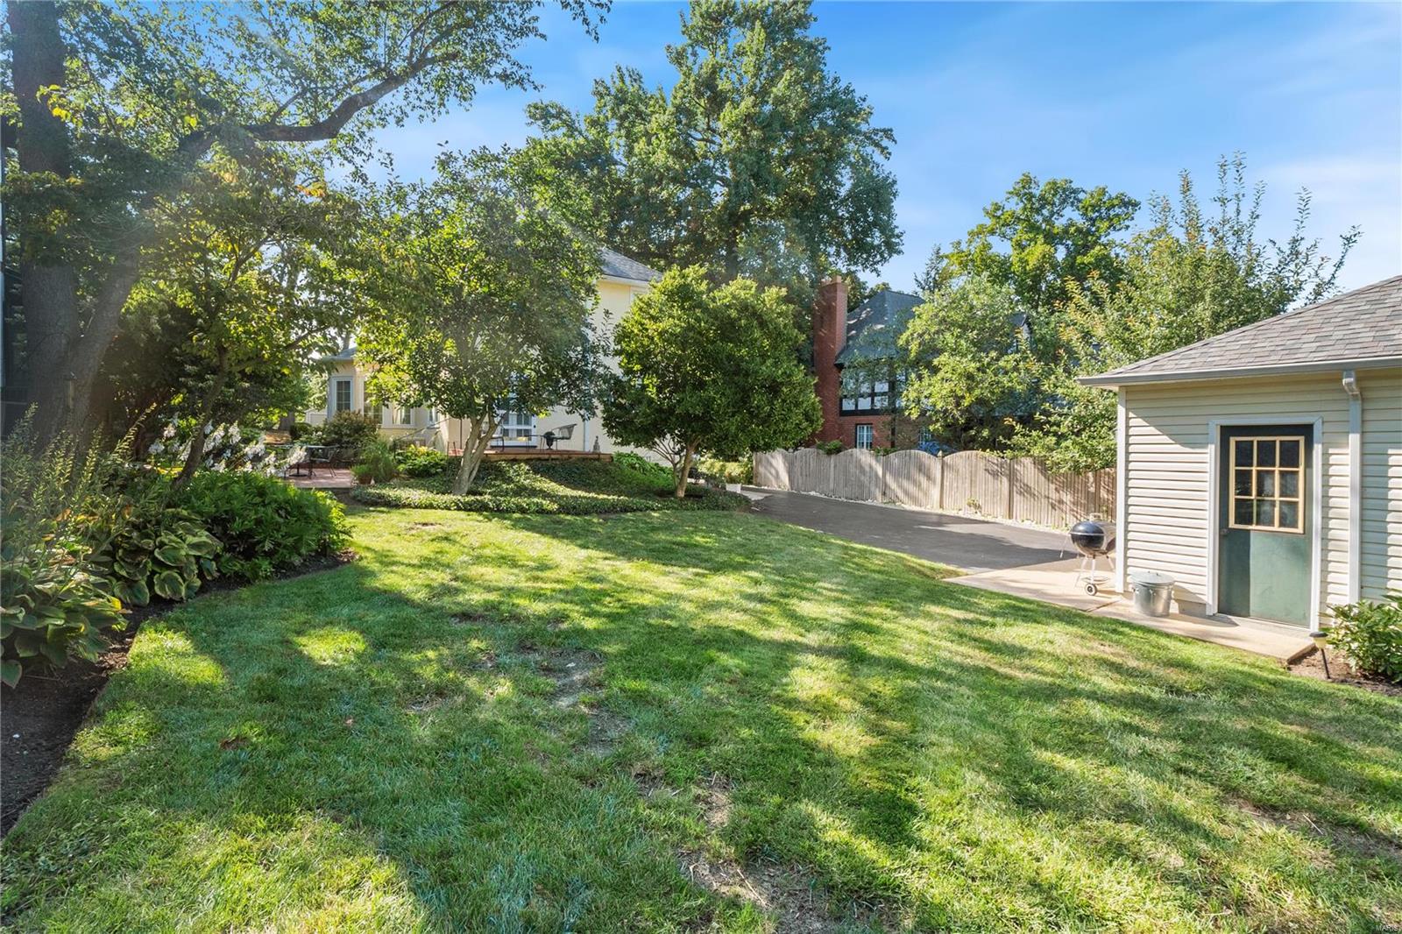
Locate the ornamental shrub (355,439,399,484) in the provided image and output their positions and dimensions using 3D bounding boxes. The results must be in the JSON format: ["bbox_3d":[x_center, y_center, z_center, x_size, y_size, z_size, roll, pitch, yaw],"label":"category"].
[{"bbox_3d":[-6.900,-0.120,13.200,0.860,0.950,0.820,0,2,0],"label":"ornamental shrub"}]

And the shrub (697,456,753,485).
[{"bbox_3d":[1.170,0.160,30.500,2.700,1.400,1.600,0,2,0],"label":"shrub"}]

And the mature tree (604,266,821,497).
[{"bbox_3d":[0.330,-2.650,19.500,6.600,7.200,6.200,0,2,0],"label":"mature tree"}]

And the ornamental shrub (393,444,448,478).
[{"bbox_3d":[-6.540,-0.160,14.600,1.170,0.800,1.050,0,2,0],"label":"ornamental shrub"}]

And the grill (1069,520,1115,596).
[{"bbox_3d":[5.040,1.080,7.930,0.580,1.000,0.620,1,2,34],"label":"grill"}]

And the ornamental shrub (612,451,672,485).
[{"bbox_3d":[-1.950,0.030,20.800,1.900,1.100,1.400,0,2,0],"label":"ornamental shrub"}]

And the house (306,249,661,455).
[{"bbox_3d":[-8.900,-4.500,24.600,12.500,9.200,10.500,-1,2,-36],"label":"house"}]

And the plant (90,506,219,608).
[{"bbox_3d":[-4.500,0.710,5.150,0.900,0.640,0.880,0,2,0],"label":"plant"}]

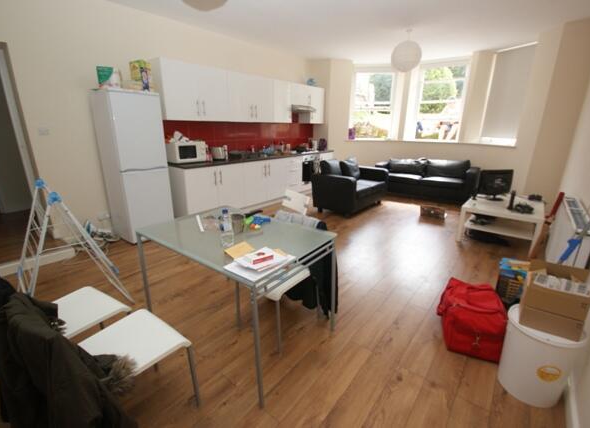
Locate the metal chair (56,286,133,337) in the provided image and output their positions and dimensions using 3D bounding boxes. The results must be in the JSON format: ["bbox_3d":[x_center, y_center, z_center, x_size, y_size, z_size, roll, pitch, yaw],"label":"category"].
[{"bbox_3d":[-1.303,0.594,1.517,0.460,0.790,0.490,10,19,30],"label":"metal chair"}]

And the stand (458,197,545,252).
[{"bbox_3d":[2.810,0.128,3.662,0.830,0.500,0.700,15,22,40],"label":"stand"}]

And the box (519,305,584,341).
[{"bbox_3d":[1.426,0.549,1.513,0.230,0.117,0.270,12,20,35],"label":"box"}]

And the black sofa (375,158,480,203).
[{"bbox_3d":[2.976,-0.778,6.258,2.000,0.820,0.830,12,20,35],"label":"black sofa"}]

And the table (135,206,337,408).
[{"bbox_3d":[-0.415,0.493,1.954,1.171,0.752,0.771,12,20,35],"label":"table"}]

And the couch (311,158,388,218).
[{"bbox_3d":[1.104,-0.522,5.346,0.871,0.816,1.435,14,21,39],"label":"couch"}]

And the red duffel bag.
[{"bbox_3d":[1.270,0.736,1.912,0.310,0.330,0.490,8,18,24],"label":"red duffel bag"}]

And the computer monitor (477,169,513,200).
[{"bbox_3d":[2.961,-0.402,3.944,0.390,0.400,0.160,2,16,4],"label":"computer monitor"}]

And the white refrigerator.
[{"bbox_3d":[-2.189,-0.632,3.679,0.610,1.860,0.580,12,20,33],"label":"white refrigerator"}]

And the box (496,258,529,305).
[{"bbox_3d":[1.946,0.617,2.334,0.270,0.332,0.236,13,21,38],"label":"box"}]

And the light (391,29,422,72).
[{"bbox_3d":[1.519,-2.214,3.618,0.390,0.520,0.390,13,21,38],"label":"light"}]

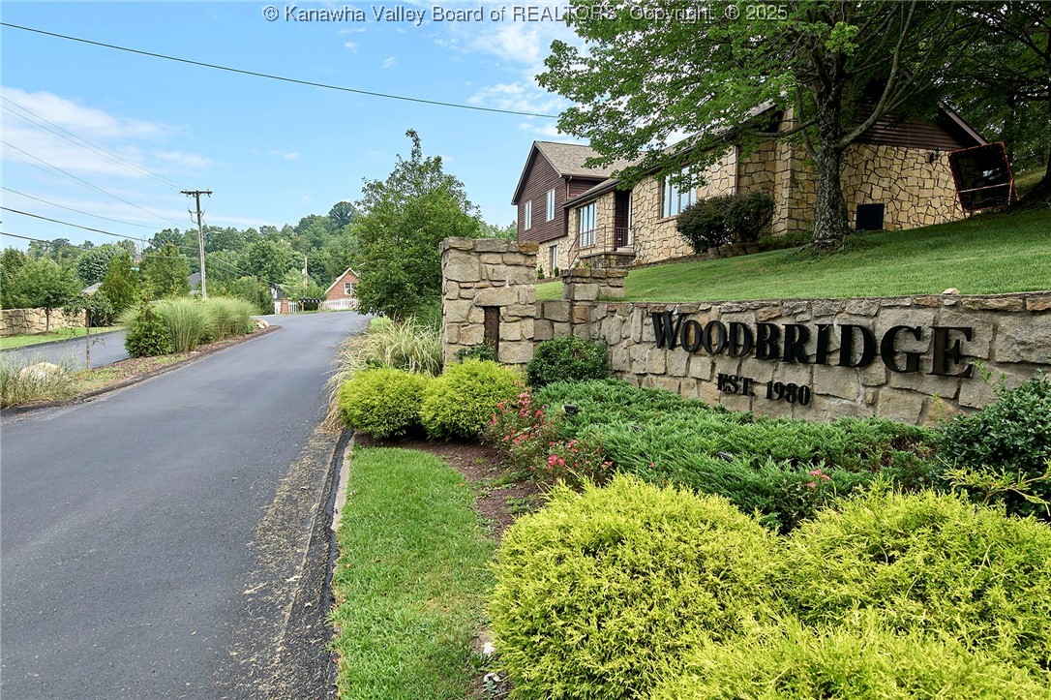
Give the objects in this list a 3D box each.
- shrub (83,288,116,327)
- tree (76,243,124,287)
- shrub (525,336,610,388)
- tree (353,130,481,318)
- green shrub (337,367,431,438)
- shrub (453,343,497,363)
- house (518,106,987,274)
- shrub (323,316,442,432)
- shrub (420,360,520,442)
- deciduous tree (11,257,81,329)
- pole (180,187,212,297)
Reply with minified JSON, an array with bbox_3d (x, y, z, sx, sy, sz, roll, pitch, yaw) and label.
[{"bbox_3d":[-19.827,-1.935,28.500,1.450,1.800,1.400,-2,5,-35],"label":"shrub"},{"bbox_3d":[-45.810,-8.130,66.000,5.000,7.800,5.000,-2,5,-35],"label":"tree"},{"bbox_3d":[0.632,0.203,9.200,1.250,0.850,1.100,1,4,0],"label":"shrub"},{"bbox_3d":[-3.764,-4.212,21.000,4.300,6.600,4.200,1,4,0],"label":"tree"},{"bbox_3d":[-1.805,0.665,7.800,1.140,0.840,1.080,1,4,0],"label":"green shrub"},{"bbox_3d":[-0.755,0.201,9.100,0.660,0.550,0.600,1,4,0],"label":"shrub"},{"bbox_3d":[6.627,-6.883,27.189,10.500,7.900,22.300,0,4,-17],"label":"house"},{"bbox_3d":[-2.087,0.380,8.900,1.700,1.400,1.700,1,4,0],"label":"shrub"},{"bbox_3d":[-0.705,0.636,7.900,1.250,0.930,1.150,1,4,0],"label":"shrub"},{"bbox_3d":[-19.211,-2.205,24.500,2.700,3.150,2.700,-2,5,-38],"label":"deciduous tree"},{"bbox_3d":[-24.847,-7.348,47.000,2.400,9.820,0.450,-4,0,-14],"label":"pole"}]

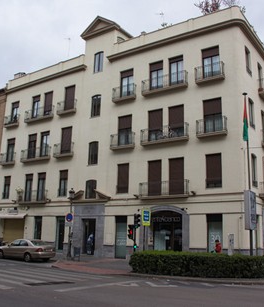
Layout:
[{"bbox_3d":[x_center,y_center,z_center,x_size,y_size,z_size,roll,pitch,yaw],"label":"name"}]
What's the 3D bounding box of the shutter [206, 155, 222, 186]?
[{"bbox_3d":[5.306,1.084,22.205,0.980,2.088,0.060,-7,-16,33],"label":"shutter"}]

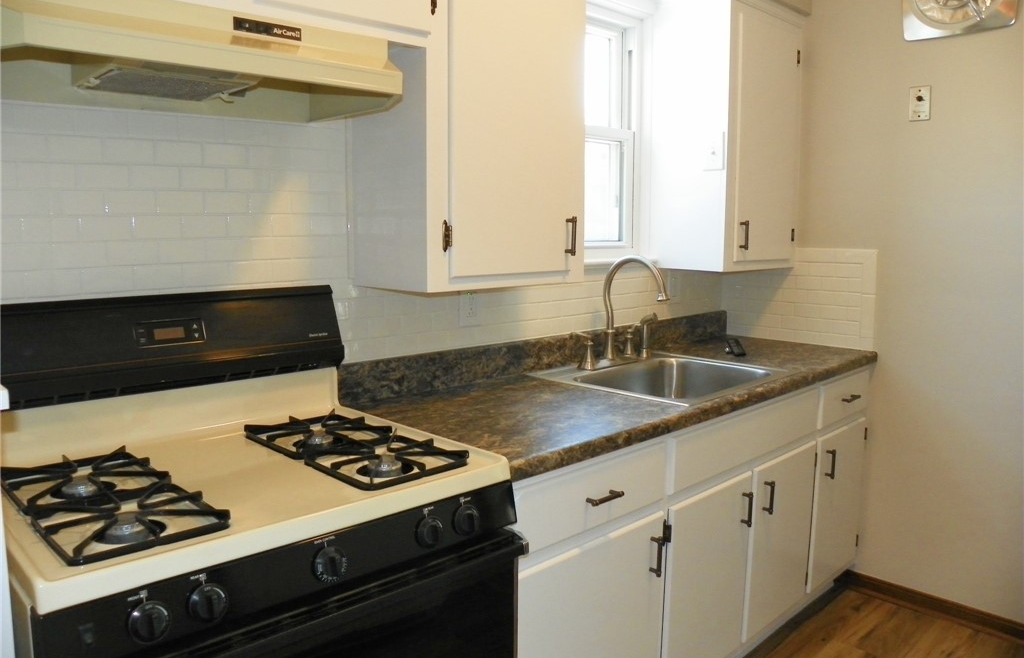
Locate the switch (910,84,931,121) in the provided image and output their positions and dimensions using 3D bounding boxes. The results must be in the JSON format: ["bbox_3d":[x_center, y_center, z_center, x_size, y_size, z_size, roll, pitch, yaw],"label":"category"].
[{"bbox_3d":[1.386,-0.767,2.617,0.066,0.113,0.015,8,10,44],"label":"switch"}]

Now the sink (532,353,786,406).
[{"bbox_3d":[0.470,0.222,2.352,0.557,0.180,0.645,8,10,44],"label":"sink"}]

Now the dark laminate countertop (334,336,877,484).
[{"bbox_3d":[0.441,0.156,2.323,0.637,0.039,1.897,8,10,44],"label":"dark laminate countertop"}]

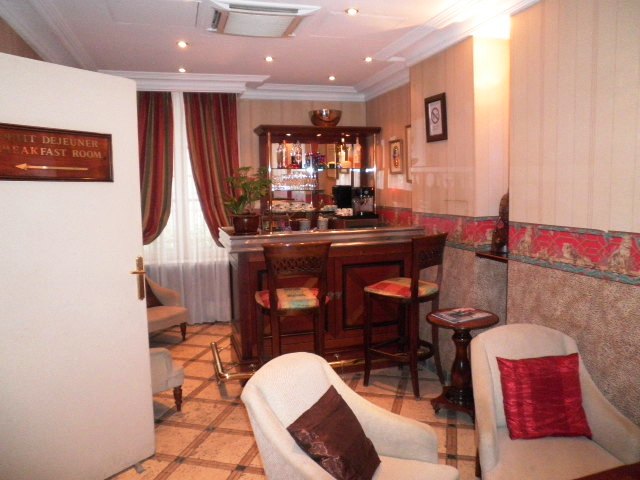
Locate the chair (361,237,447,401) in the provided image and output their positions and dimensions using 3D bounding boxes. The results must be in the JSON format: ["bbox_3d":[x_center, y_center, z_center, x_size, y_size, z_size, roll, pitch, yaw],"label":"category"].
[{"bbox_3d":[0.621,0.528,3.554,0.504,1.124,0.504,4,8,44],"label":"chair"}]

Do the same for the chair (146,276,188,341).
[{"bbox_3d":[-1.792,0.643,4.724,0.701,0.766,0.657,3,7,36],"label":"chair"}]

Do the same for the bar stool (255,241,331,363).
[{"bbox_3d":[-0.201,0.572,3.297,0.460,1.124,0.496,-3,6,-15],"label":"bar stool"}]

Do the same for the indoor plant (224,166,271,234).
[{"bbox_3d":[-0.596,-0.320,3.819,0.358,0.534,0.350,-3,6,-15],"label":"indoor plant"}]

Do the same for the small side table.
[{"bbox_3d":[0.943,0.821,3.168,0.511,0.606,0.511,-3,6,-15],"label":"small side table"}]

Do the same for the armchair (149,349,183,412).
[{"bbox_3d":[-1.384,0.795,3.139,0.657,0.766,0.701,3,7,36],"label":"armchair"}]

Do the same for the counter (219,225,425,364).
[{"bbox_3d":[-0.008,0.470,4.186,1.555,1.139,0.942,-3,6,-15],"label":"counter"}]

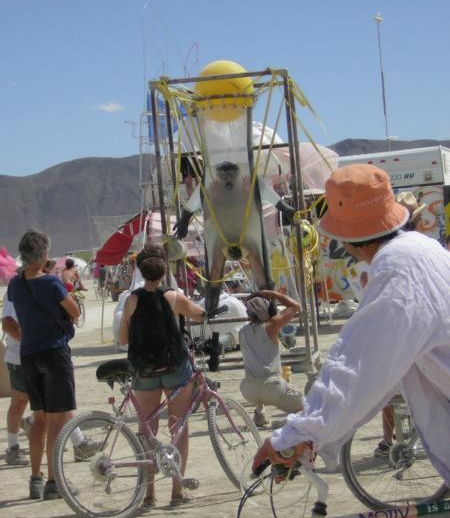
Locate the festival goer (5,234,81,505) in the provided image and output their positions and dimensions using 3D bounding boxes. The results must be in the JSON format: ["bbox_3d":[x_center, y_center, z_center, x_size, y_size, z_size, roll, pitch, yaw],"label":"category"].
[{"bbox_3d":[-1.204,0.693,12.350,0.480,1.740,0.370,-4,0,28],"label":"festival goer"}]

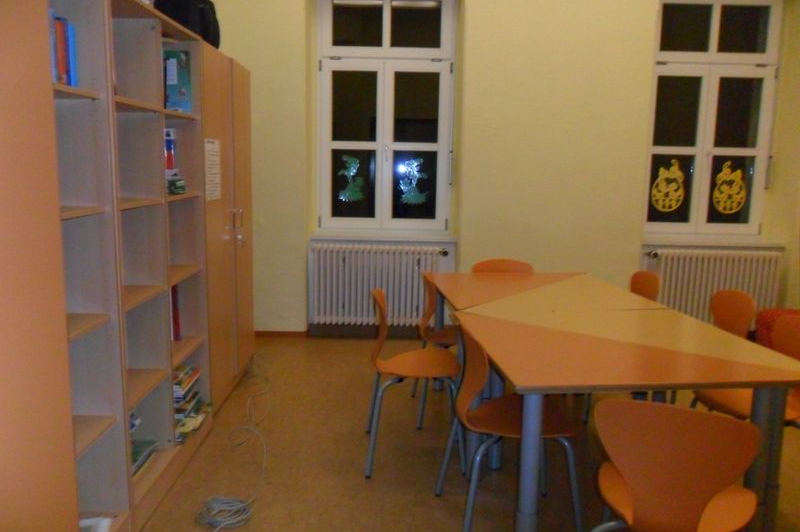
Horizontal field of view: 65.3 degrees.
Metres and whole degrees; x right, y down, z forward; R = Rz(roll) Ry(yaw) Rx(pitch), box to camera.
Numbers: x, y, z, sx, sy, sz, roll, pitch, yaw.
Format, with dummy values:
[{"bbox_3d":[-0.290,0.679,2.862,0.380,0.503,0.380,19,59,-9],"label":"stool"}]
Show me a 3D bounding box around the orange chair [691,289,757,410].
[{"bbox_3d":[1.398,0.513,2.978,0.472,0.776,0.479,1,9,-3],"label":"orange chair"}]

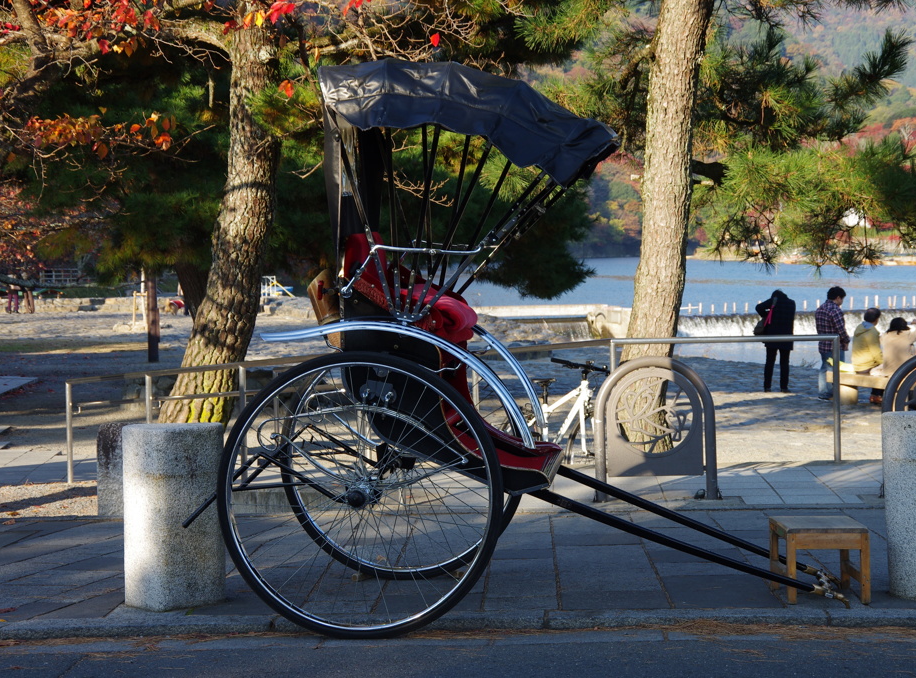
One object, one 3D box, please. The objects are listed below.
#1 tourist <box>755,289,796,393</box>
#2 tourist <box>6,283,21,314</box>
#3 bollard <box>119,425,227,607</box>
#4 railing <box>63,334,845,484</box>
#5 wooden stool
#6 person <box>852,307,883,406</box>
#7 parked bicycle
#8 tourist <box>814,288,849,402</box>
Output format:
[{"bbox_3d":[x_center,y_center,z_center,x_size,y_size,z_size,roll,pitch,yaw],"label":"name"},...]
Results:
[{"bbox_3d":[4.677,0.022,30.100,0.580,1.540,0.420,-1,2,3],"label":"tourist"},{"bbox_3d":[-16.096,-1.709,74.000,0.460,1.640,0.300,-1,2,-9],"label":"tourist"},{"bbox_3d":[-1.115,0.693,8.020,0.400,0.700,0.400,-1,2,0],"label":"bollard"},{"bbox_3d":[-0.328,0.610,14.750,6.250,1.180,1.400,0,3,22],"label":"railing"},{"bbox_3d":[1.410,0.860,7.970,0.320,0.290,0.350,-1,2,-2],"label":"wooden stool"},{"bbox_3d":[5.531,0.233,27.200,0.720,1.270,0.500,-3,3,-38],"label":"person"},{"bbox_3d":[0.754,0.710,16.300,0.580,1.030,1.680,-3,3,-37],"label":"parked bicycle"},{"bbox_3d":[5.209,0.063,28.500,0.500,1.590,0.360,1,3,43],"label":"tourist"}]

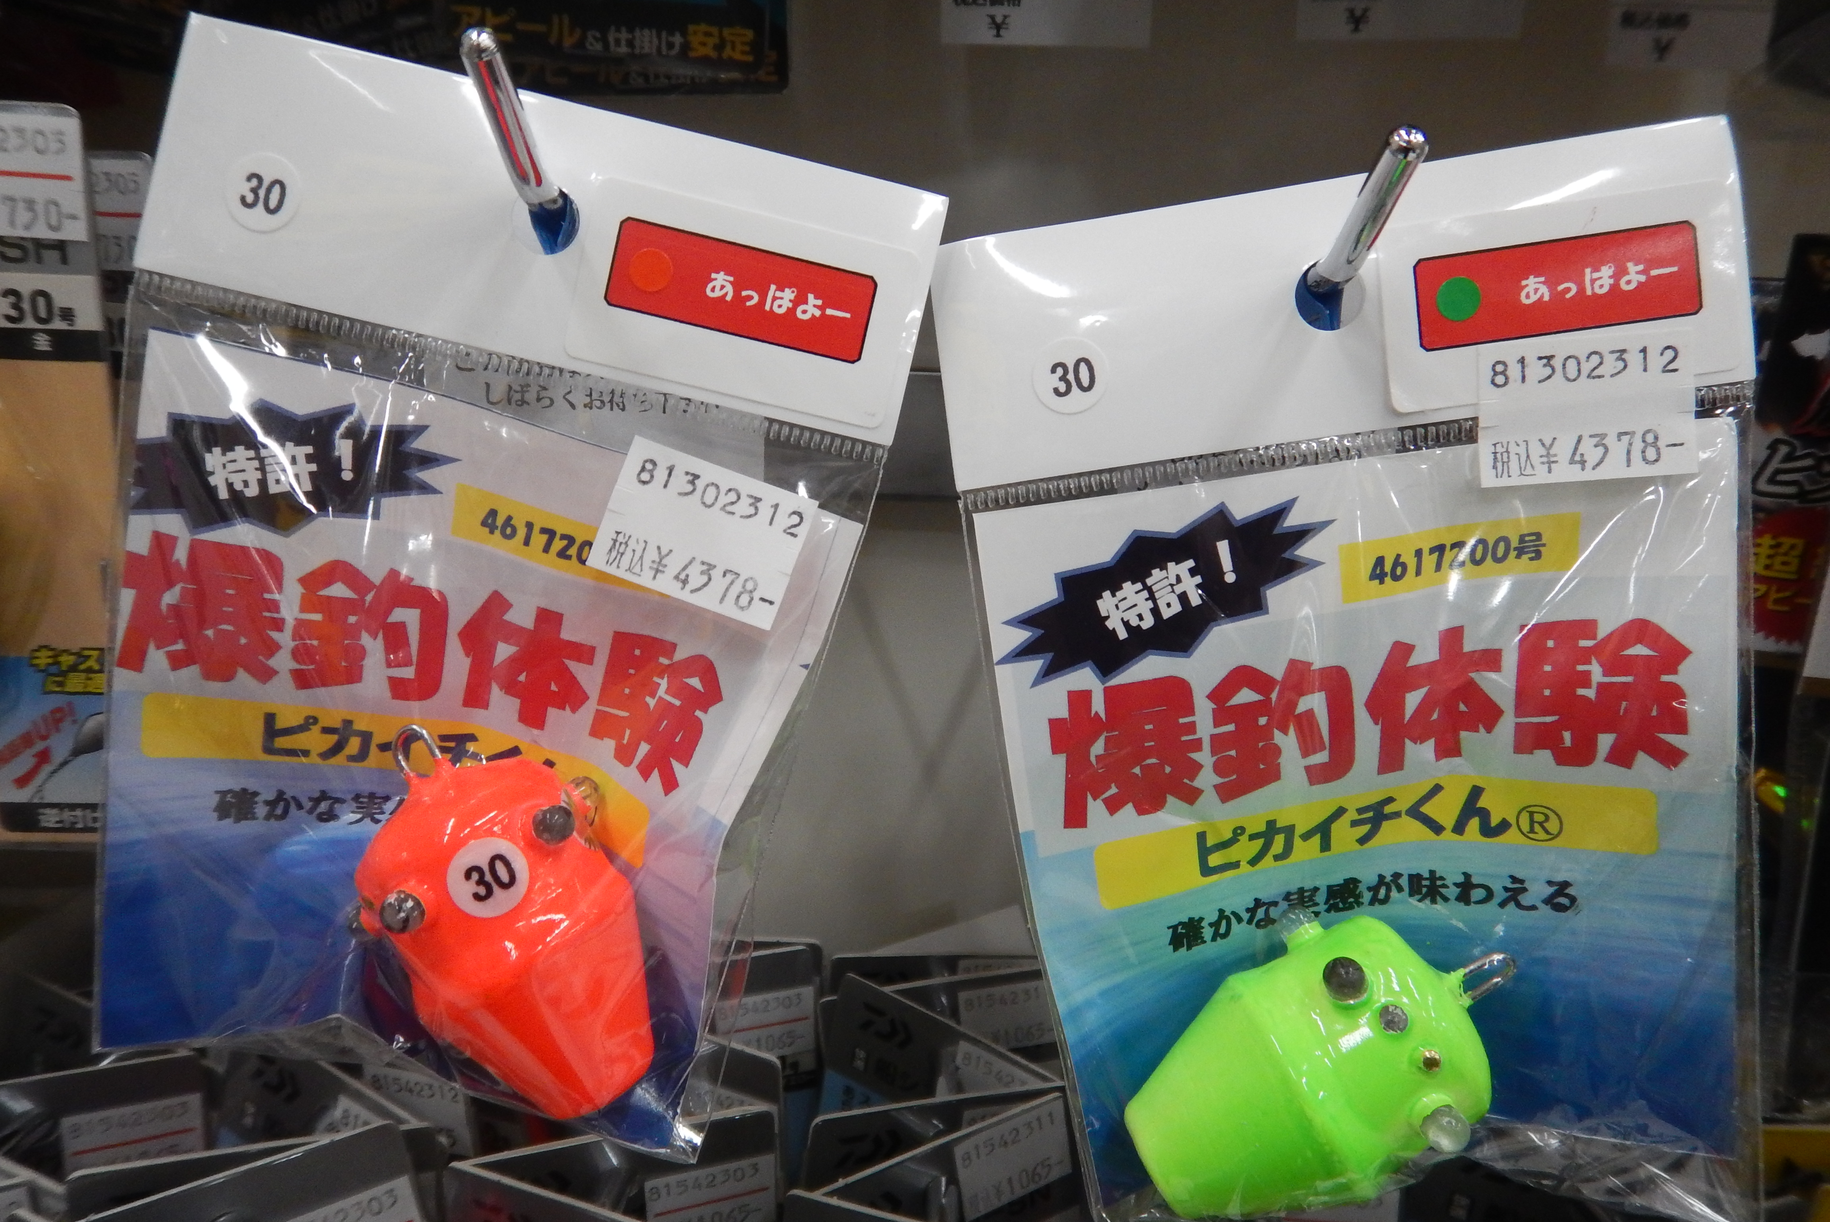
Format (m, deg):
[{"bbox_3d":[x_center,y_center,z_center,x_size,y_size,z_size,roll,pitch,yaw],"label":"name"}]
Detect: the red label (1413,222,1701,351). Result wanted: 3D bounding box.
[{"bbox_3d":[0.072,-0.036,0.143,0.032,0.010,0.001,-8,6,3],"label":"red label"}]

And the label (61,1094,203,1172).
[{"bbox_3d":[-0.148,0.101,0.241,0.023,0.016,0.001,-3,13,-25],"label":"label"}]

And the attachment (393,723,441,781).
[{"bbox_3d":[-0.058,0.016,0.148,0.005,0.006,0.002,-26,6,3],"label":"attachment"}]

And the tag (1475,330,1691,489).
[{"bbox_3d":[0.076,-0.023,0.143,0.023,0.016,0.001,-4,6,6],"label":"tag"}]

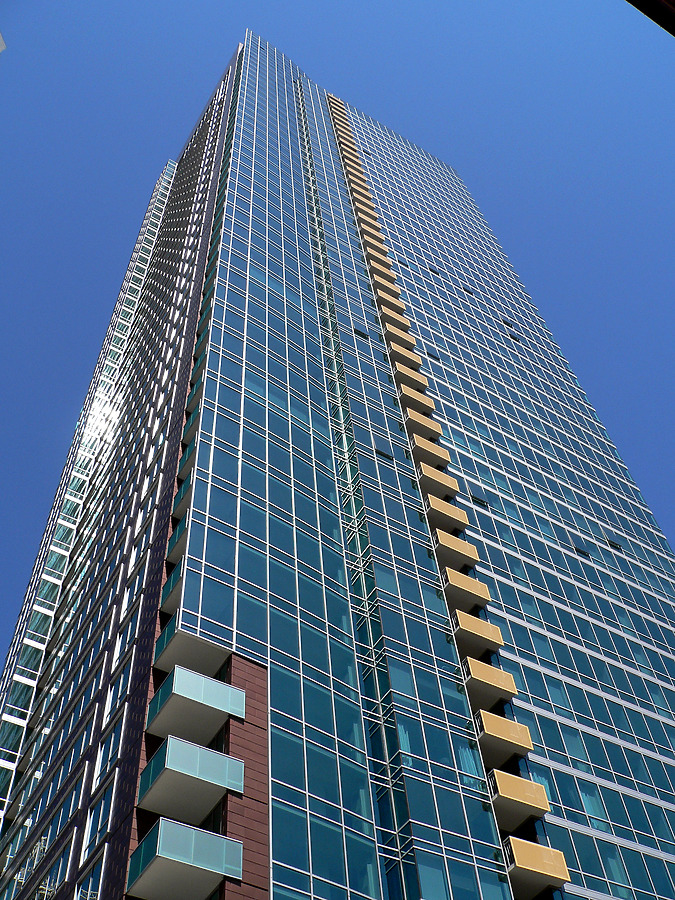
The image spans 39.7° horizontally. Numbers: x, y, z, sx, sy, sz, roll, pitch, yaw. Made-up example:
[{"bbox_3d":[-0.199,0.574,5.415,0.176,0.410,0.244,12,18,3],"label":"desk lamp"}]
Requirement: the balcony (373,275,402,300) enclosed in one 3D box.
[{"bbox_3d":[3.834,-13.374,78.661,2.604,1.184,1.400,25,-61,-20],"label":"balcony"}]

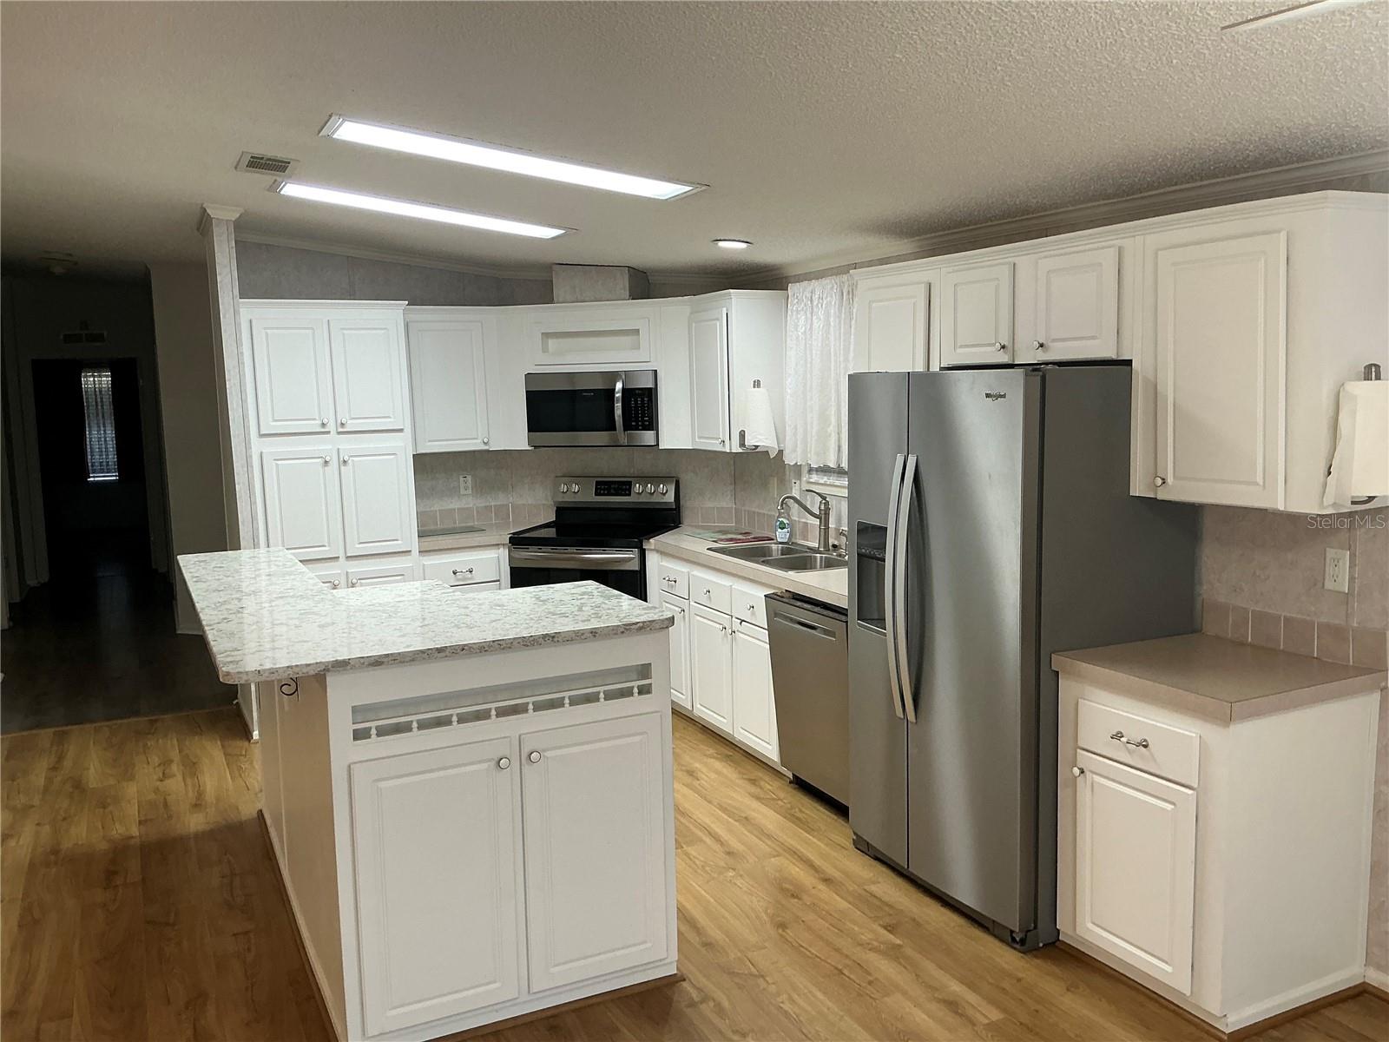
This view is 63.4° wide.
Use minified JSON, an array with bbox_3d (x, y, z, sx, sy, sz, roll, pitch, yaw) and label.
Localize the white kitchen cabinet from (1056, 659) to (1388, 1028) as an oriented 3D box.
[{"bbox_3d":[1.496,0.853,3.270,0.590,0.890,0.615,-5,7,-25],"label":"white kitchen cabinet"}]

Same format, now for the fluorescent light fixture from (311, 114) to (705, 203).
[{"bbox_3d":[-0.620,-1.289,3.995,1.320,0.060,0.350,2,5,-27],"label":"fluorescent light fixture"}]

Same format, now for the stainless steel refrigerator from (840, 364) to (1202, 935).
[{"bbox_3d":[1.079,0.368,3.848,0.810,1.770,0.885,-5,8,-27],"label":"stainless steel refrigerator"}]

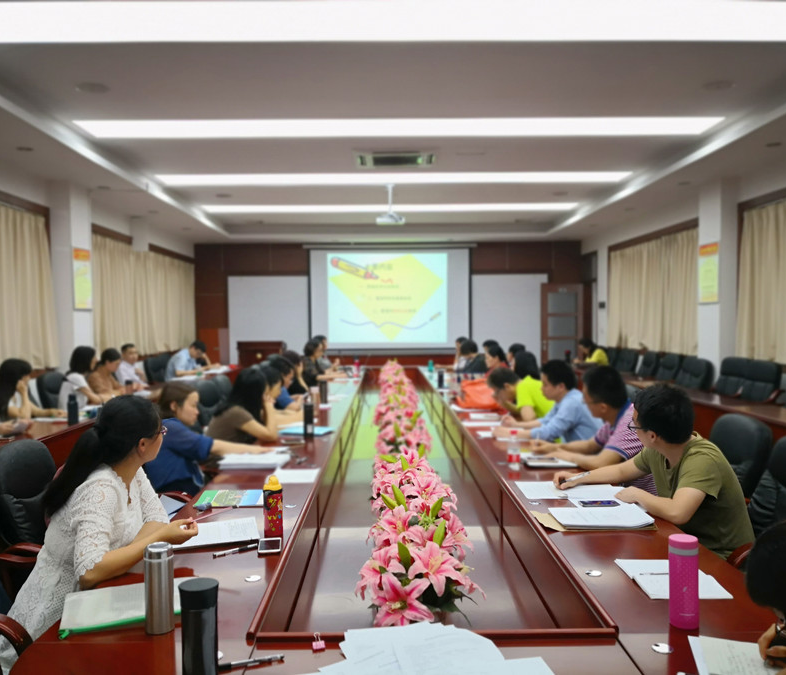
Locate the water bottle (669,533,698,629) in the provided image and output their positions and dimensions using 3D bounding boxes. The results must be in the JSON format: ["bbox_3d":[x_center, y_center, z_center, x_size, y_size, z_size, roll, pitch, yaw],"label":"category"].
[{"bbox_3d":[0.678,0.562,1.632,0.067,0.206,0.067,0,1,-1],"label":"water bottle"}]

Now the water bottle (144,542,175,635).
[{"bbox_3d":[-0.547,0.591,1.662,0.069,0.198,0.069,0,1,-1],"label":"water bottle"}]

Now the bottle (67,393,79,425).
[{"bbox_3d":[-2.330,0.524,5.101,0.073,0.213,0.073,0,1,-1],"label":"bottle"}]

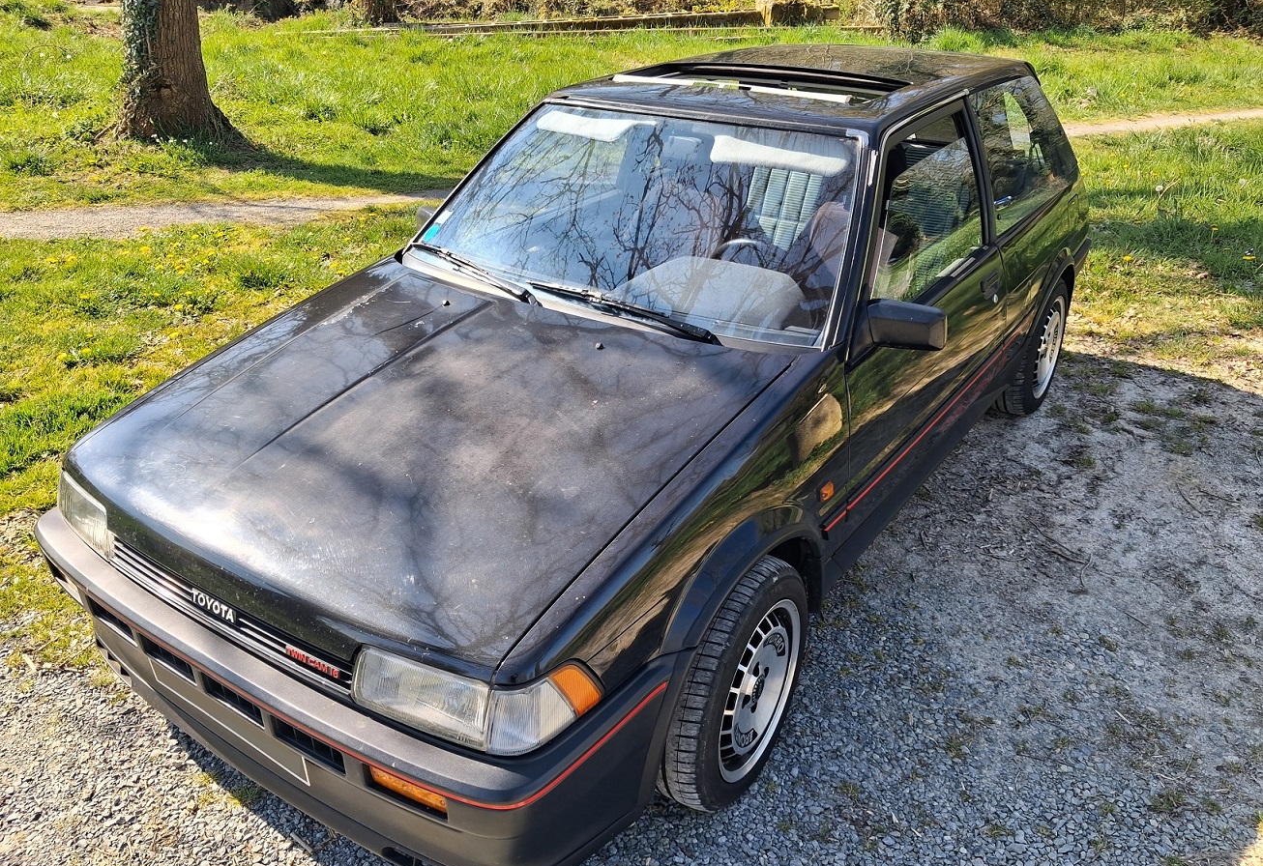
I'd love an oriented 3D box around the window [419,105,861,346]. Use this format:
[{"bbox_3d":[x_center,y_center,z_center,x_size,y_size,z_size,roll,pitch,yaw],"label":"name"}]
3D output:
[{"bbox_3d":[0.021,-0.639,2.678,1.330,0.100,0.610,17,72,31],"label":"window"}]

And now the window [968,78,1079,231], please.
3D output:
[{"bbox_3d":[1.379,-1.013,3.416,0.050,0.440,1.060,-7,18,40],"label":"window"}]

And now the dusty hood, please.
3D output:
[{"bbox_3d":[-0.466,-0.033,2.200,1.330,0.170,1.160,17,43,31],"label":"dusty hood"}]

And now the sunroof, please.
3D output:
[{"bbox_3d":[0.406,-1.093,3.068,0.840,0.060,0.400,17,32,31],"label":"sunroof"}]

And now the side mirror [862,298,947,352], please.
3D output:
[{"bbox_3d":[0.645,-0.263,2.307,0.160,0.100,0.100,17,32,31],"label":"side mirror"}]

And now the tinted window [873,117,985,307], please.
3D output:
[{"bbox_3d":[0.812,-0.632,2.698,0.050,0.430,0.990,-7,18,40],"label":"tinted window"}]

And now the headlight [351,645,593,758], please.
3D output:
[{"bbox_3d":[-0.268,0.405,1.653,0.380,0.130,0.230,17,32,31],"label":"headlight"}]

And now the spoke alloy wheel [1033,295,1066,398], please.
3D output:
[{"bbox_3d":[1.612,-0.362,4.007,0.170,0.417,0.417,17,32,31],"label":"spoke alloy wheel"}]

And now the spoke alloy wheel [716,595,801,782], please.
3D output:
[{"bbox_3d":[0.219,0.552,2.232,0.170,0.417,0.417,16,31,28],"label":"spoke alloy wheel"}]

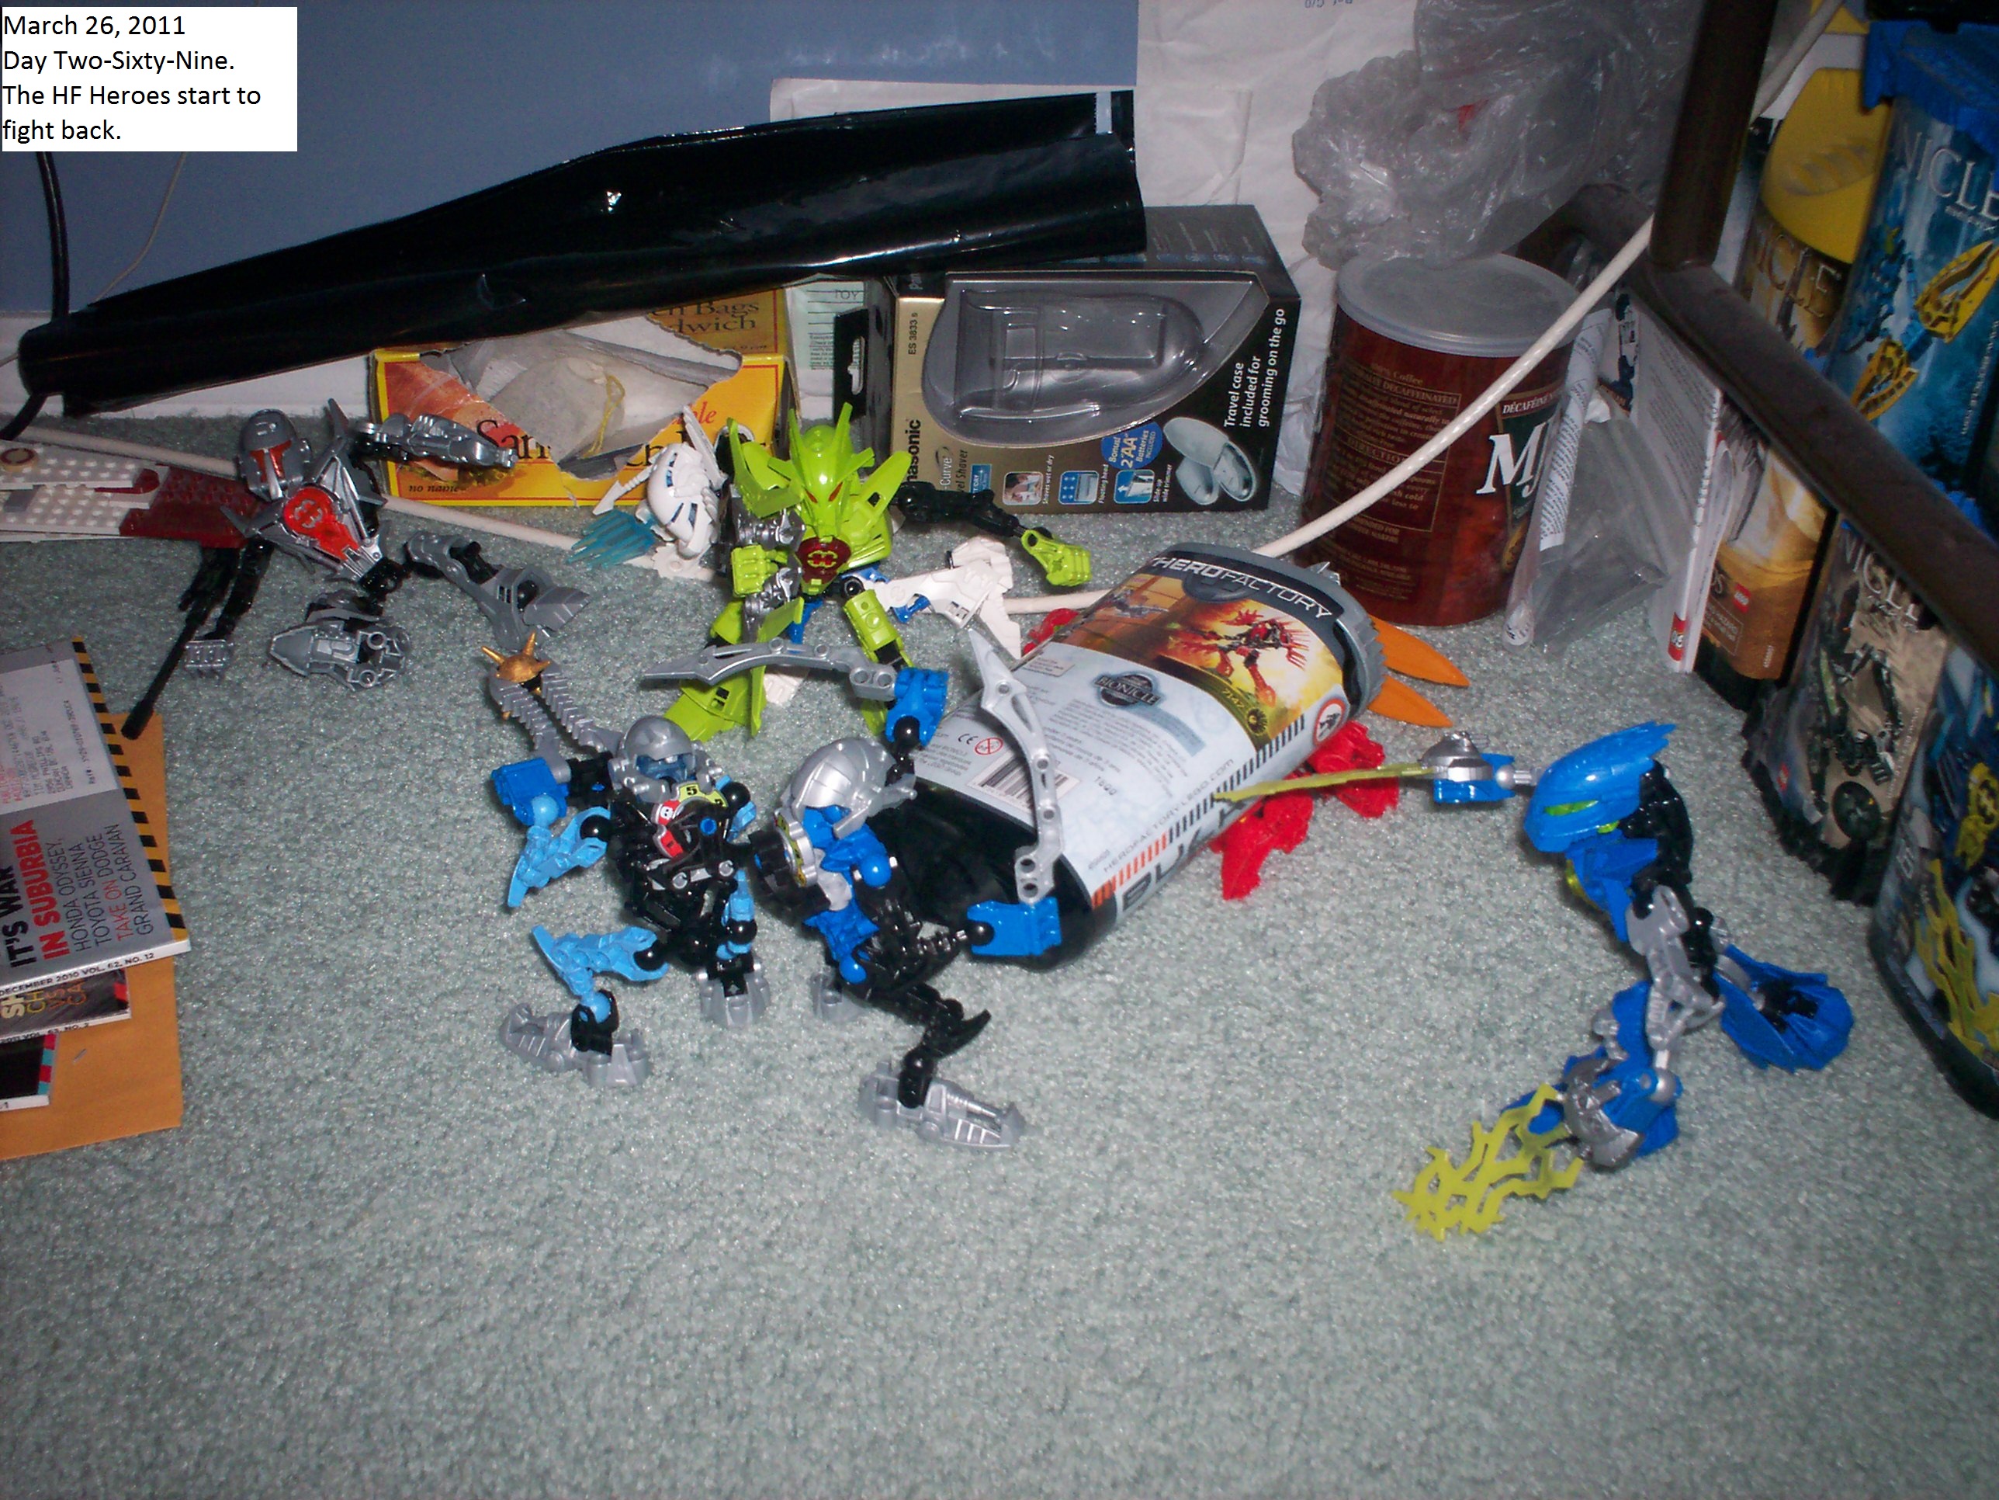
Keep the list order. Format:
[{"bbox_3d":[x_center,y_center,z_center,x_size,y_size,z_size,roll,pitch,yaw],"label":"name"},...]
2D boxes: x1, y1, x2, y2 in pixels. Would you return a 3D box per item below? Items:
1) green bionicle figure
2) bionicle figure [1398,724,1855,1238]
[{"bbox_3d":[-0.051,-0.076,0.836,0.175,0.145,0.085,2,39,-3],"label":"green bionicle figure"},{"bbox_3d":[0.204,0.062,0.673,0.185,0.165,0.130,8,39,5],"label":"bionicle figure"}]

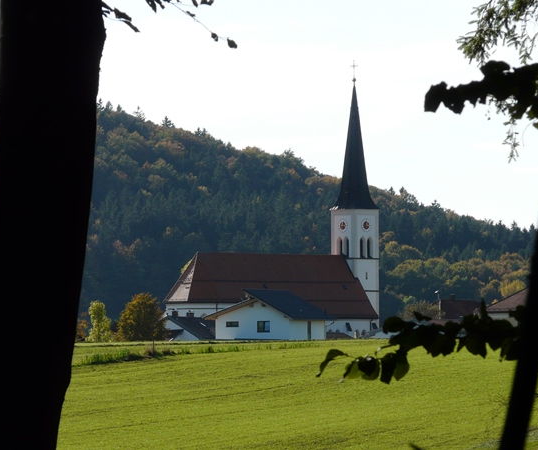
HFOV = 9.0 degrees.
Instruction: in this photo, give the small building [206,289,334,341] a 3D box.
[{"bbox_3d":[0.295,10.704,405.000,11.600,6.100,11.000,-1,-2,28],"label":"small building"}]

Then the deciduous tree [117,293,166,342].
[{"bbox_3d":[-15.232,11.230,410.000,6.100,6.300,6.100,0,-2,0],"label":"deciduous tree"}]

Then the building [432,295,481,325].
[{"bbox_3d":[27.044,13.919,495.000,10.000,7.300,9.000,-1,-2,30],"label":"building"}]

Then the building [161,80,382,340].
[{"bbox_3d":[0.281,-1.995,525.468,40.270,42.000,16.150,1,-2,-41],"label":"building"}]

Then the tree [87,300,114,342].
[{"bbox_3d":[-20.130,11.708,410.000,3.100,5.400,3.100,0,-2,0],"label":"tree"}]

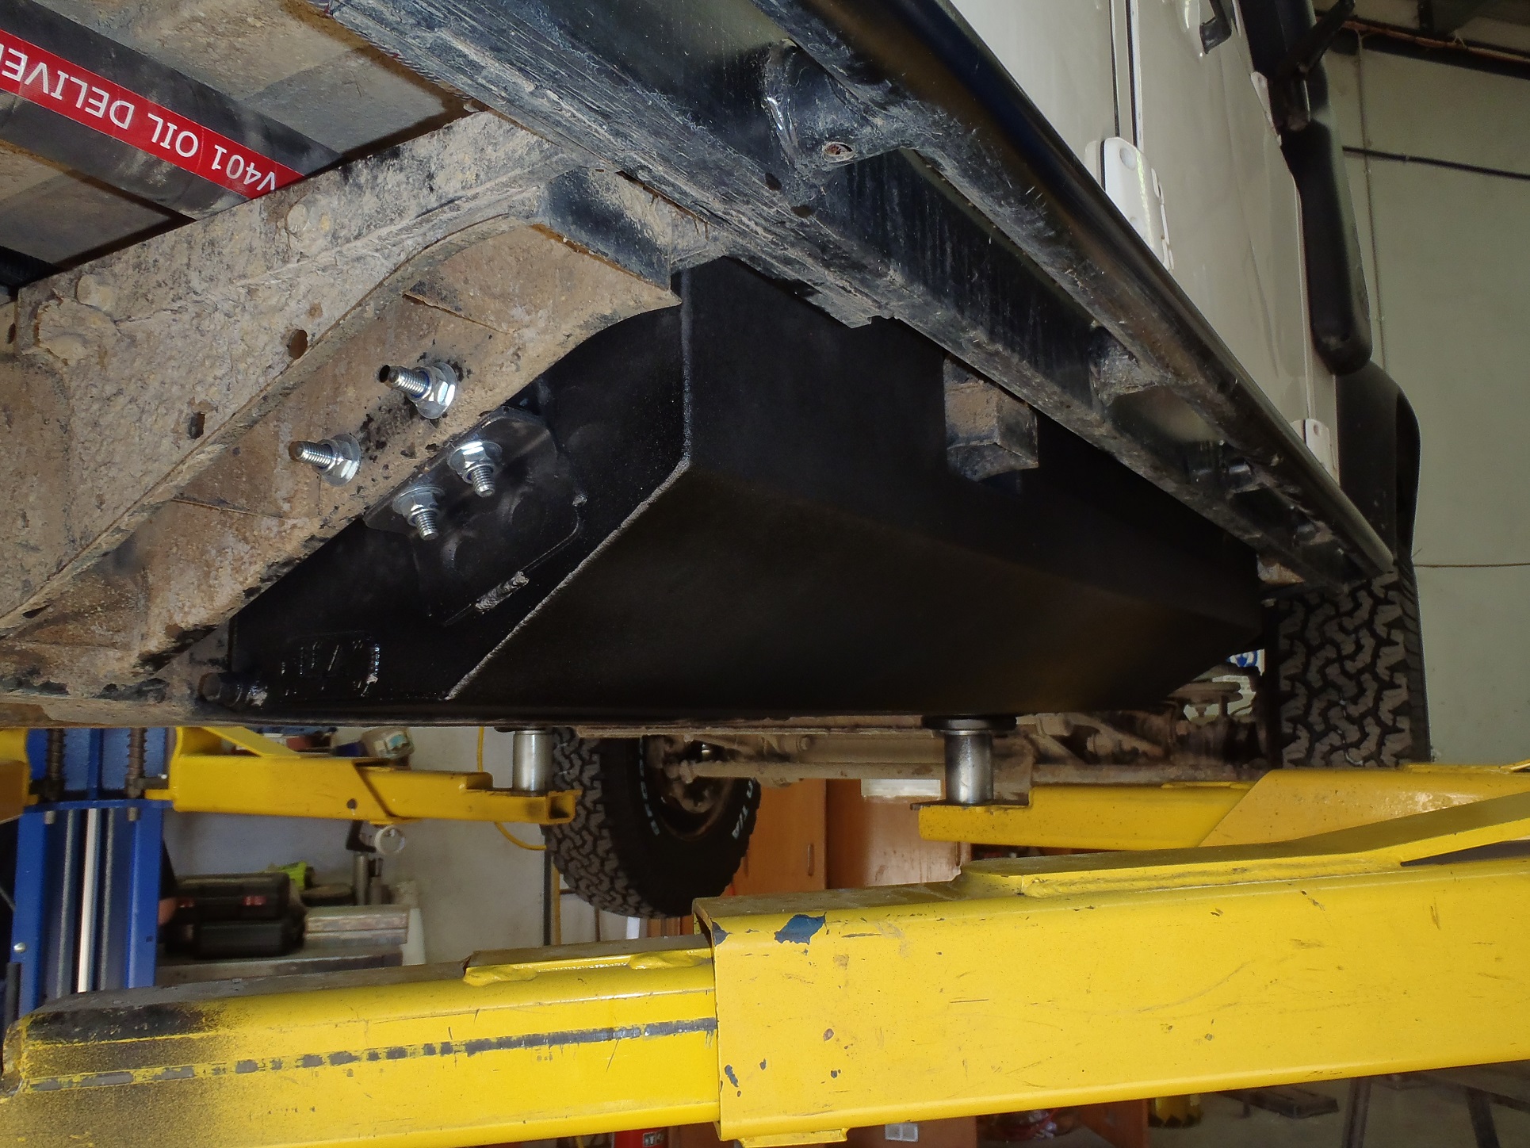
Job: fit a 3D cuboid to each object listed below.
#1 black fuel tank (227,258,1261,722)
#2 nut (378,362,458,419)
[{"bbox_3d":[0.194,-0.002,1.218,0.310,0.262,1.420,-4,-7,31],"label":"black fuel tank"},{"bbox_3d":[-0.149,-0.081,0.527,0.024,0.024,0.026,-4,-7,31],"label":"nut"}]

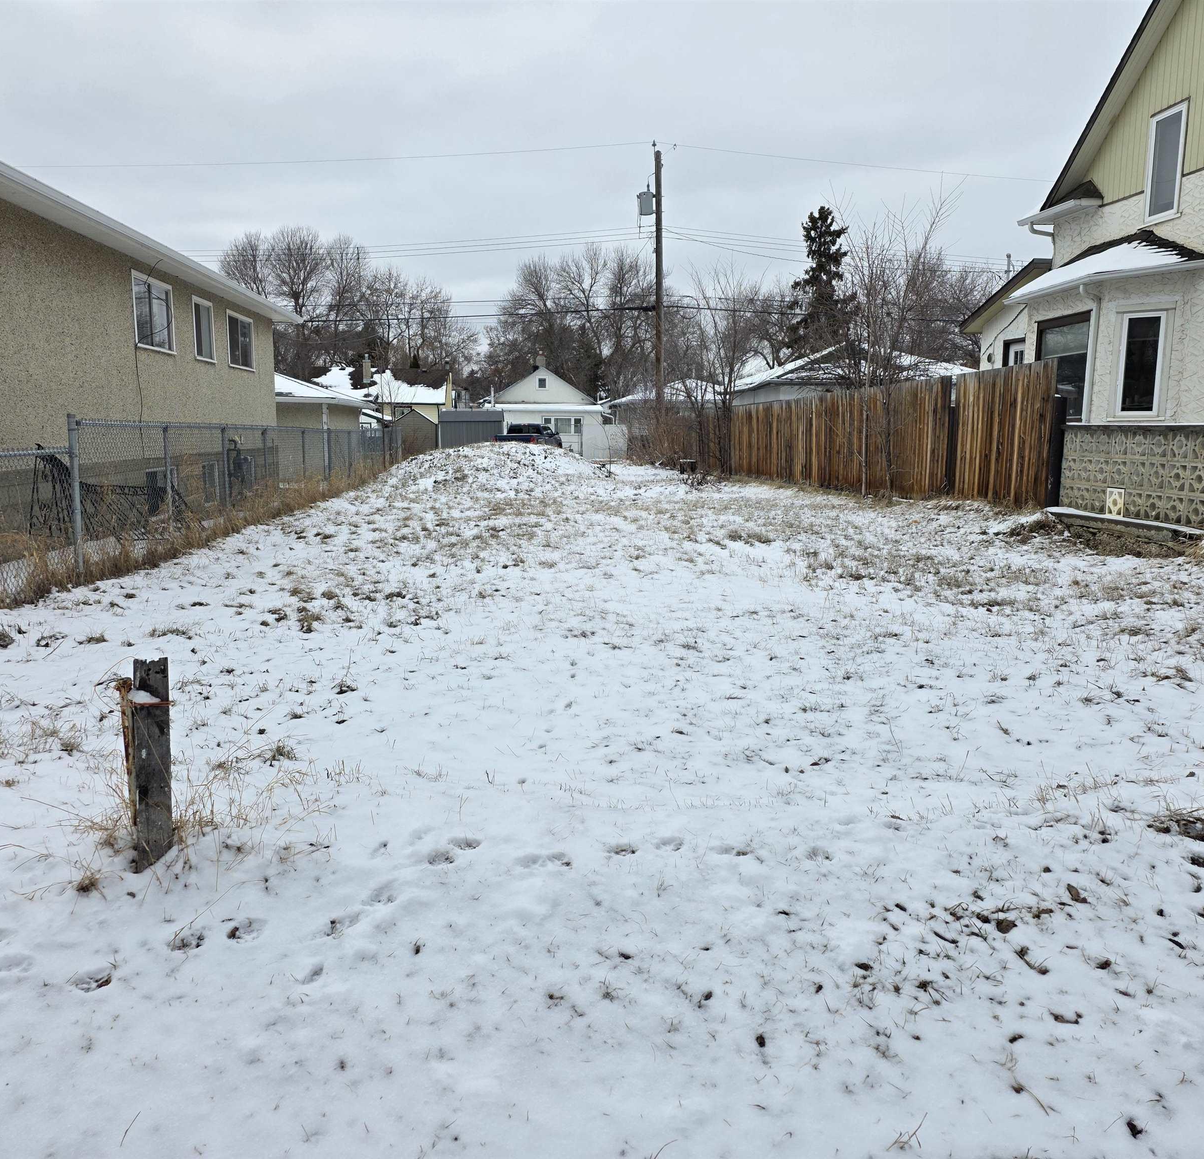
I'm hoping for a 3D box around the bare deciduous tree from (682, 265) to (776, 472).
[{"bbox_3d":[3.905,-6.442,31.239,2.800,6.260,2.700,0,9,-5],"label":"bare deciduous tree"}]

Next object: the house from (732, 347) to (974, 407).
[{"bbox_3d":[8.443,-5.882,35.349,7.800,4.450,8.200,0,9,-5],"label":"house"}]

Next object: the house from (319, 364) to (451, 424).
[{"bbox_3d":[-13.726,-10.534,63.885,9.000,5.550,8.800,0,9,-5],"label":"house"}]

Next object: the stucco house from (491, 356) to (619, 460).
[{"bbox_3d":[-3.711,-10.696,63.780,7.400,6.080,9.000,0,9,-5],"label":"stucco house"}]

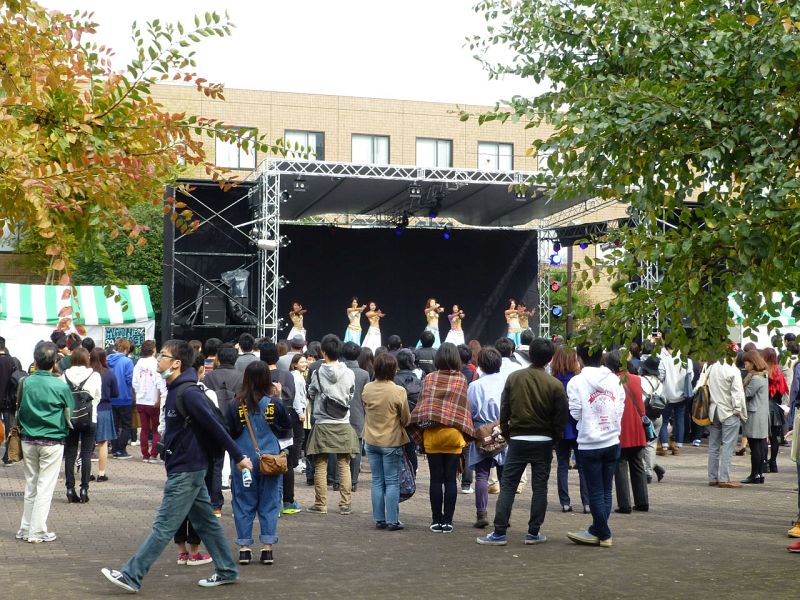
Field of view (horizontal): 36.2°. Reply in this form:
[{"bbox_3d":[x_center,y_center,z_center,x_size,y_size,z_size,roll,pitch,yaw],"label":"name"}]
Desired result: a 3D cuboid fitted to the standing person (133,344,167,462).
[{"bbox_3d":[-3.459,1.405,16.921,0.480,1.691,0.360,-1,-2,23],"label":"standing person"}]

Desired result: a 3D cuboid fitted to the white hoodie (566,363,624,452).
[{"bbox_3d":[1.663,0.915,10.339,0.510,0.707,0.310,1,-2,-16],"label":"white hoodie"}]

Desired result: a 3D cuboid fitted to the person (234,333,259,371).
[{"bbox_3d":[-1.814,1.291,14.544,0.500,1.810,0.380,0,-2,6],"label":"person"}]

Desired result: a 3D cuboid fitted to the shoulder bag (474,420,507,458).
[{"bbox_3d":[0.810,1.241,10.900,0.310,0.338,0.150,0,-2,-6],"label":"shoulder bag"}]

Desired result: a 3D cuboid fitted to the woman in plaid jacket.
[{"bbox_3d":[0.366,1.207,10.771,0.570,1.666,0.380,0,-2,1],"label":"woman in plaid jacket"}]

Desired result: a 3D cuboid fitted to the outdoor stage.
[{"bbox_3d":[-0.554,-0.035,29.237,10.700,5.550,6.200,1,-2,-17],"label":"outdoor stage"}]

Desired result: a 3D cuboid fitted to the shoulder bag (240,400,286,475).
[{"bbox_3d":[-1.016,1.031,9.120,0.350,0.566,0.240,0,-2,-9],"label":"shoulder bag"}]

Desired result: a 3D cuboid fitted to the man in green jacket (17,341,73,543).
[{"bbox_3d":[-3.037,1.194,10.435,0.500,1.698,0.360,-1,-2,20],"label":"man in green jacket"}]

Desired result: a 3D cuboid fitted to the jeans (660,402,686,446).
[{"bbox_3d":[4.157,1.851,18.630,0.410,0.783,0.270,1,-2,-14],"label":"jeans"}]

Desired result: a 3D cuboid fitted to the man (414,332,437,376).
[{"bbox_3d":[0.381,1.353,17.269,0.520,1.818,0.380,0,-2,0],"label":"man"}]

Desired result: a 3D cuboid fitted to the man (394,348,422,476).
[{"bbox_3d":[0.110,1.418,15.773,0.500,1.586,0.380,0,-2,3],"label":"man"}]

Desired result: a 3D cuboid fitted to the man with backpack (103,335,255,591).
[{"bbox_3d":[-1.508,1.111,8.271,1.020,1.687,0.580,0,-2,-6],"label":"man with backpack"}]

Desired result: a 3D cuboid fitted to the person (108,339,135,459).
[{"bbox_3d":[-4.132,1.450,18.145,0.460,1.759,0.330,-1,-2,23],"label":"person"}]

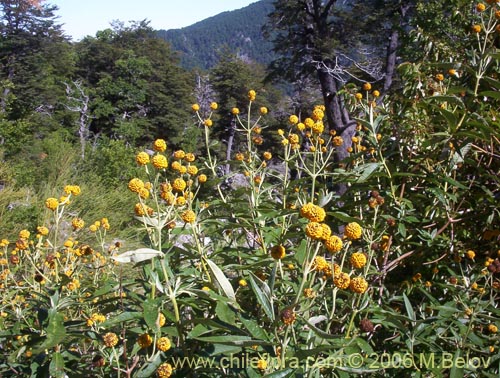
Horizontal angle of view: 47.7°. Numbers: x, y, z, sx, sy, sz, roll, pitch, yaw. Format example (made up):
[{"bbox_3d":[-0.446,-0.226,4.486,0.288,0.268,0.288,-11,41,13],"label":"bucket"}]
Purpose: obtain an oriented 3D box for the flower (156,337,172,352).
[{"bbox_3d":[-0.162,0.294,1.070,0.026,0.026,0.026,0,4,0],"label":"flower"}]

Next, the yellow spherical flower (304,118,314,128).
[{"bbox_3d":[0.129,-0.142,1.220,0.020,0.020,0.020,0,4,0],"label":"yellow spherical flower"}]

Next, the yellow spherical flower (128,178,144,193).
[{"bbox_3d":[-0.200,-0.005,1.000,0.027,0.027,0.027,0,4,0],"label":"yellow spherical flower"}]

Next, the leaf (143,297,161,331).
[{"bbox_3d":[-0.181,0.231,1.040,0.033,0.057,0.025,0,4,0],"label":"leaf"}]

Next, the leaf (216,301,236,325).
[{"bbox_3d":[-0.038,0.201,0.920,0.033,0.040,0.016,0,4,0],"label":"leaf"}]

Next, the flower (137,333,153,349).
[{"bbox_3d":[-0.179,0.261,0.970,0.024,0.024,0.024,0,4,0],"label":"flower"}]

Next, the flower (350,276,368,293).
[{"bbox_3d":[0.183,0.161,0.940,0.028,0.028,0.028,0,4,0],"label":"flower"}]

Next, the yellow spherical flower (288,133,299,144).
[{"bbox_3d":[0.097,-0.109,1.230,0.023,0.023,0.023,0,4,0],"label":"yellow spherical flower"}]

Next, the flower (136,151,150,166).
[{"bbox_3d":[-0.185,-0.052,0.980,0.024,0.024,0.024,0,4,0],"label":"flower"}]

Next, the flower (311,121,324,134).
[{"bbox_3d":[0.139,-0.125,1.150,0.024,0.024,0.024,0,4,0],"label":"flower"}]

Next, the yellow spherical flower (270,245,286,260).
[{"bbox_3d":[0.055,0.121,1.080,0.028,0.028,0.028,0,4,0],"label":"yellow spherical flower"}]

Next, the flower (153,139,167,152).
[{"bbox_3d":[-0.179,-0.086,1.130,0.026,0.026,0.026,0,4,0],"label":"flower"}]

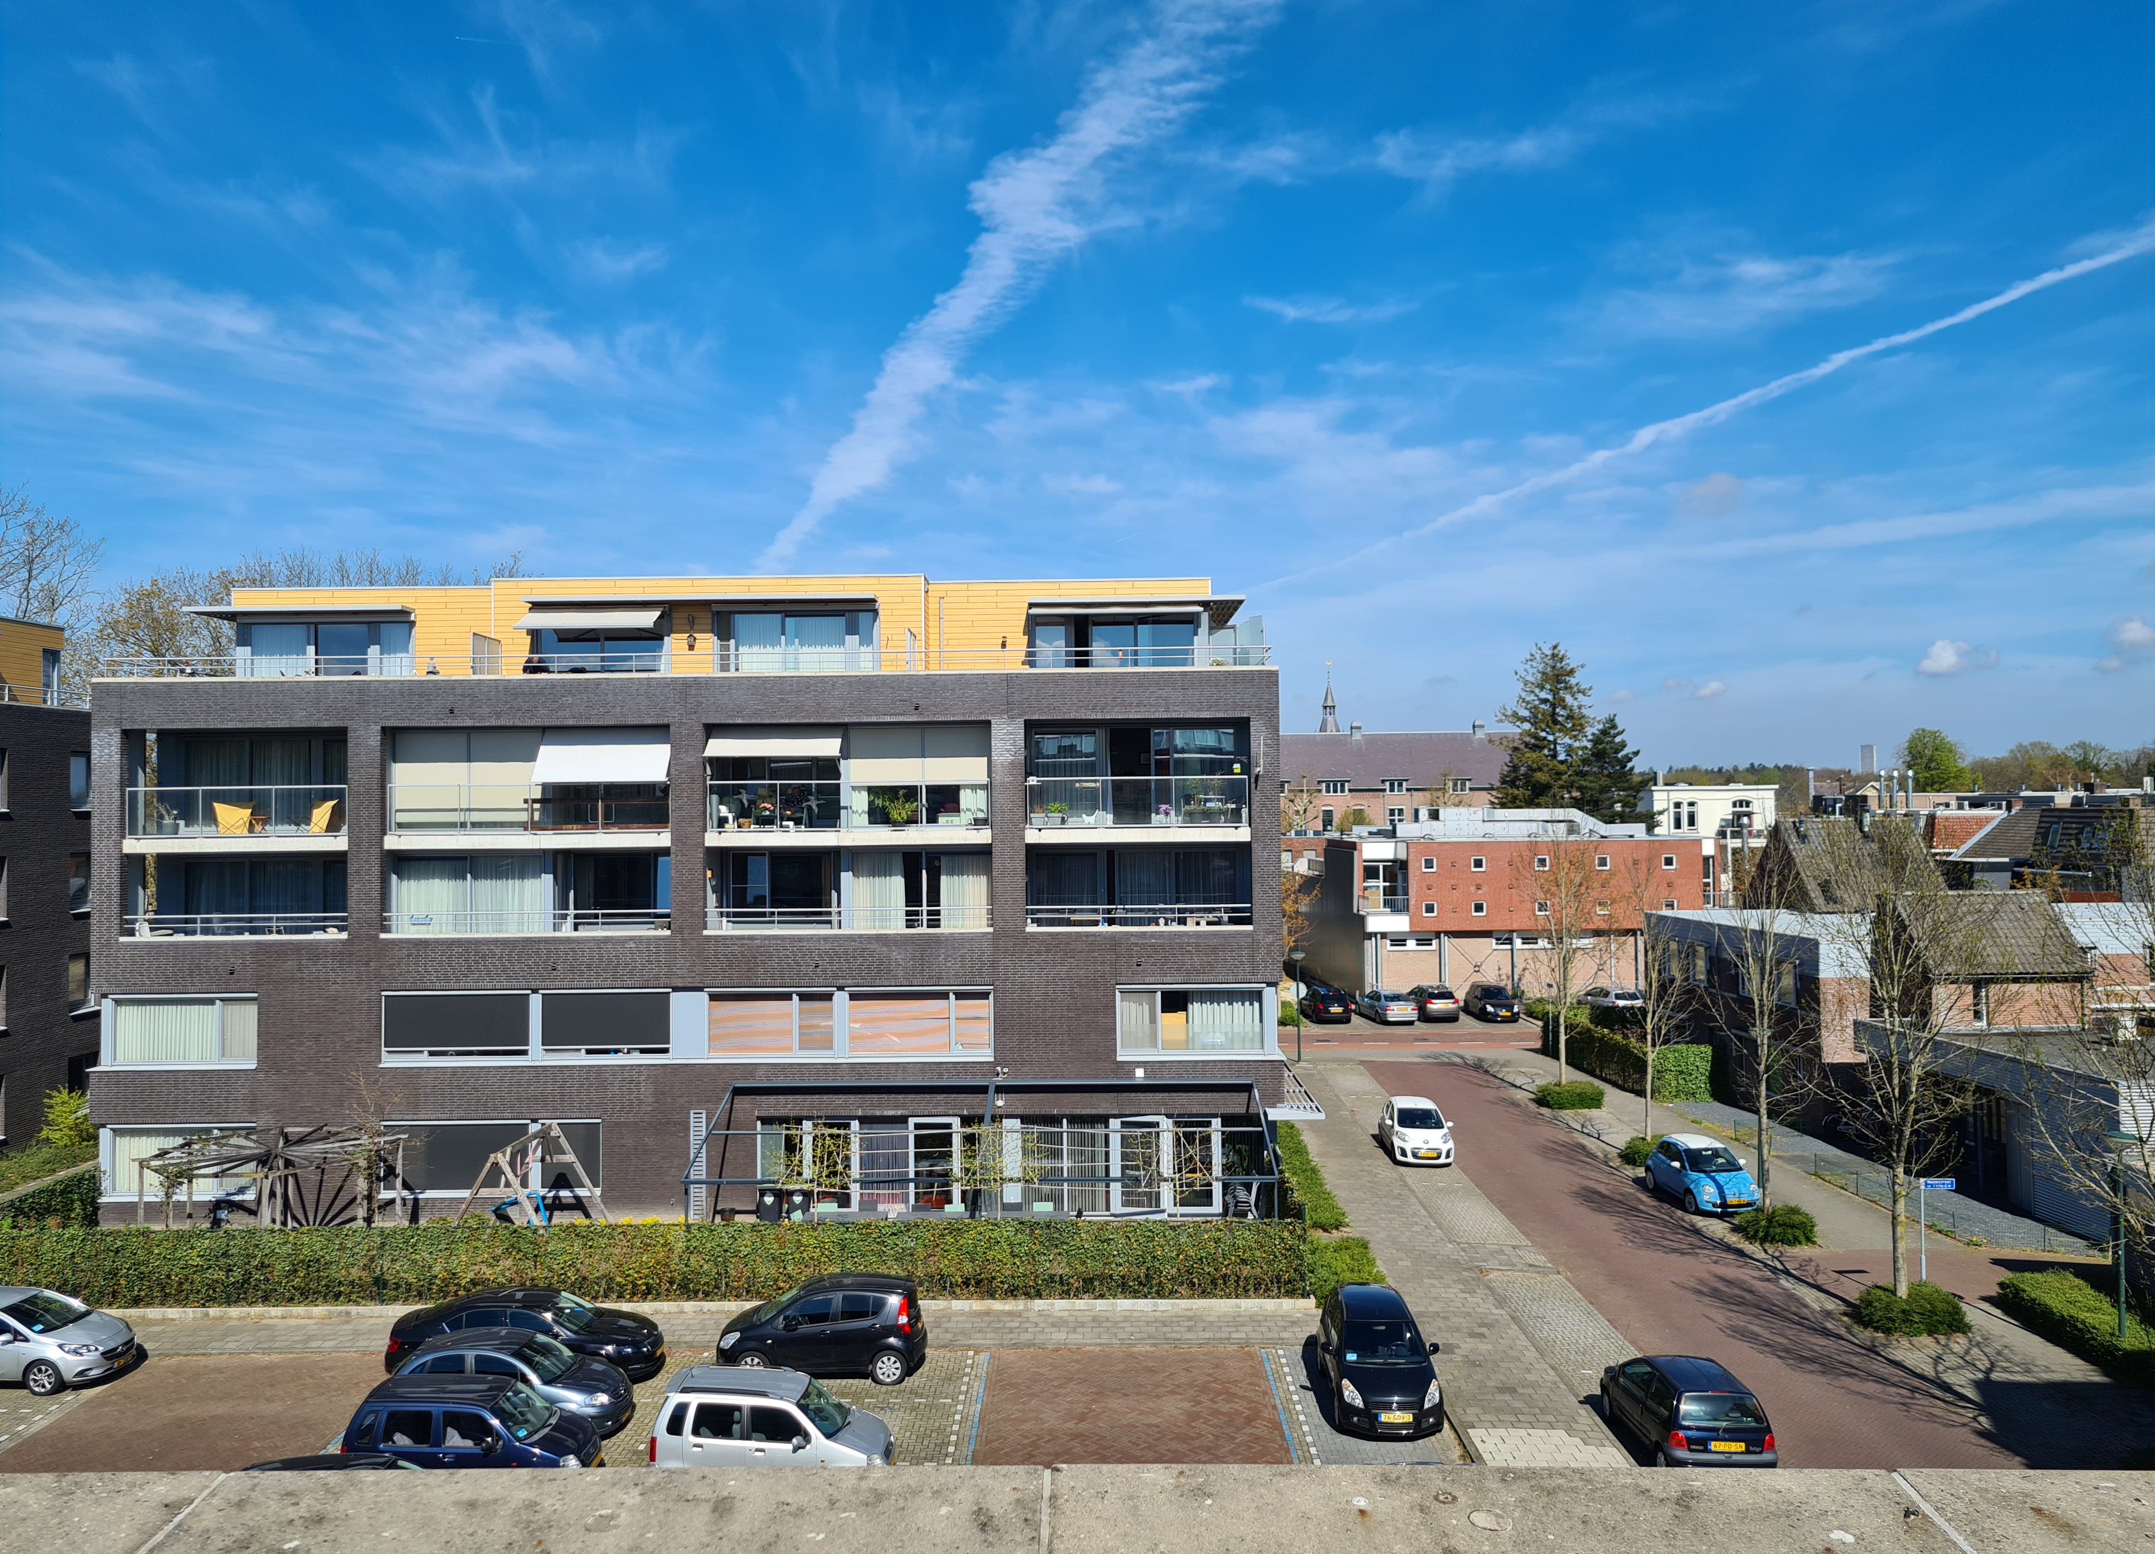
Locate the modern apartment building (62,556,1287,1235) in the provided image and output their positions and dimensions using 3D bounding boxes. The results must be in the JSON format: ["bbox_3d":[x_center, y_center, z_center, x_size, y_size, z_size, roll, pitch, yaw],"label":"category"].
[{"bbox_3d":[-9.163,2.883,46.044,28.380,16.010,15.000,-1,-1,1],"label":"modern apartment building"}]

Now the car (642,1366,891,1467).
[{"bbox_3d":[-4.339,9.602,23.424,3.530,1.690,1.630,-1,-1,10],"label":"car"}]

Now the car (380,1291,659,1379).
[{"bbox_3d":[-9.547,9.825,28.326,4.660,1.470,1.820,-1,-1,1],"label":"car"}]

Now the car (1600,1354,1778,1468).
[{"bbox_3d":[9.378,9.688,25.067,1.630,1.420,3.430,0,-1,-2],"label":"car"}]

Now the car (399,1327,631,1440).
[{"bbox_3d":[-9.001,9.765,26.040,3.850,1.520,1.680,-1,-1,2],"label":"car"}]

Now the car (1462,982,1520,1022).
[{"bbox_3d":[18.403,10.112,71.989,1.700,1.500,3.750,-1,-1,1],"label":"car"}]

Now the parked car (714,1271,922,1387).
[{"bbox_3d":[-4.551,9.835,29.058,3.720,1.580,1.680,-1,-1,-1],"label":"parked car"}]

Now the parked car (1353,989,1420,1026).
[{"bbox_3d":[13.734,10.197,72.037,1.750,1.420,4.450,0,-1,-4],"label":"parked car"}]

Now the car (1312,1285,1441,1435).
[{"bbox_3d":[5.043,9.695,27.136,1.680,1.590,3.720,-1,-1,1],"label":"car"}]

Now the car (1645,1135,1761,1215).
[{"bbox_3d":[15.768,9.984,40.893,1.630,1.490,3.550,0,-1,-4],"label":"car"}]

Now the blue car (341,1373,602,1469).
[{"bbox_3d":[-8.799,9.654,23.419,3.550,1.670,1.630,-1,-1,4],"label":"blue car"}]

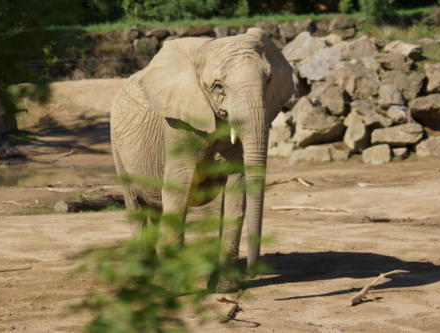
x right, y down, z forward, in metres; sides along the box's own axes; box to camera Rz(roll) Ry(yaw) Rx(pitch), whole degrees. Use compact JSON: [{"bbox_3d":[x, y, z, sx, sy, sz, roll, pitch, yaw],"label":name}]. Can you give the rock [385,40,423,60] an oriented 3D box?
[{"bbox_3d":[3.662,-2.315,43.500,0.758,0.387,0.600,0,5,0],"label":"rock"}]

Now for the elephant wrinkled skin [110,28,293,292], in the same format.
[{"bbox_3d":[-0.290,-0.239,22.990,1.600,2.550,2.950,-4,11,-21],"label":"elephant wrinkled skin"}]

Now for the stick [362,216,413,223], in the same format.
[{"bbox_3d":[2.083,0.659,27.100,0.620,0.070,0.120,1,6,6],"label":"stick"}]

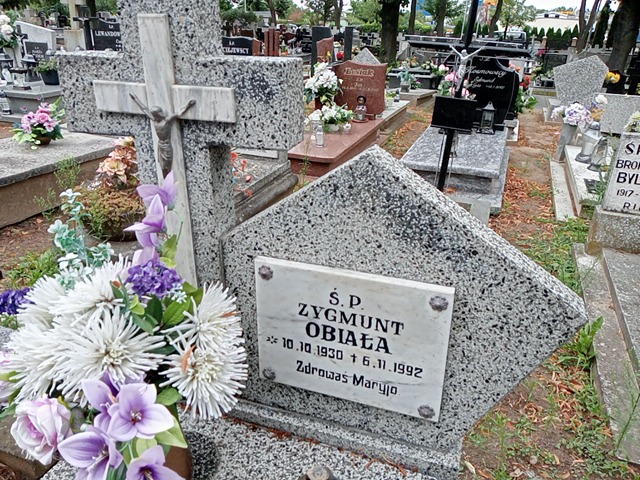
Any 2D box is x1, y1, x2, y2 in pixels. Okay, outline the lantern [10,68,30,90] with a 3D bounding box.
[{"bbox_3d":[-4.725,-2.550,8.142,0.240,0.320,0.240,8,25,18],"label":"lantern"}]

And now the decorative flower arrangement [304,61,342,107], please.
[{"bbox_3d":[0.041,-1.846,6.176,0.460,0.516,0.414,8,25,18],"label":"decorative flower arrangement"}]

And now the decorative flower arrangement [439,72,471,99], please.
[{"bbox_3d":[1.482,-1.674,5.670,0.383,0.348,0.307,8,25,18],"label":"decorative flower arrangement"}]

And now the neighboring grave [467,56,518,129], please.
[{"bbox_3d":[1.790,-1.632,5.680,0.618,0.762,0.113,10,24,18],"label":"neighboring grave"}]

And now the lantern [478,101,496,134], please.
[{"bbox_3d":[1.806,-1.309,5.522,0.154,0.323,0.154,10,24,18],"label":"lantern"}]

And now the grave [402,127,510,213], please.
[{"bbox_3d":[1.385,-0.828,5.185,0.950,0.273,2.262,8,25,18],"label":"grave"}]

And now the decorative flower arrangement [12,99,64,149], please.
[{"bbox_3d":[-2.572,-1.063,4.737,0.440,0.420,0.380,8,25,18],"label":"decorative flower arrangement"}]

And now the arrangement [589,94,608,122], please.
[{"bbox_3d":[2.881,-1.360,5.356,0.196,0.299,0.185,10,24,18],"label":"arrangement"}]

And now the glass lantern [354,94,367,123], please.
[{"bbox_3d":[0.492,-1.553,6.114,0.124,0.276,0.124,10,24,18],"label":"glass lantern"}]

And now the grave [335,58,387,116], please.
[{"bbox_3d":[0.479,-1.836,6.248,0.649,0.618,0.113,10,24,18],"label":"grave"}]

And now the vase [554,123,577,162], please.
[{"bbox_3d":[2.508,-0.986,5.293,0.160,0.380,0.160,8,25,18],"label":"vase"}]

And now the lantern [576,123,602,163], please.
[{"bbox_3d":[2.611,-0.941,4.993,0.175,0.356,0.175,10,24,18],"label":"lantern"}]

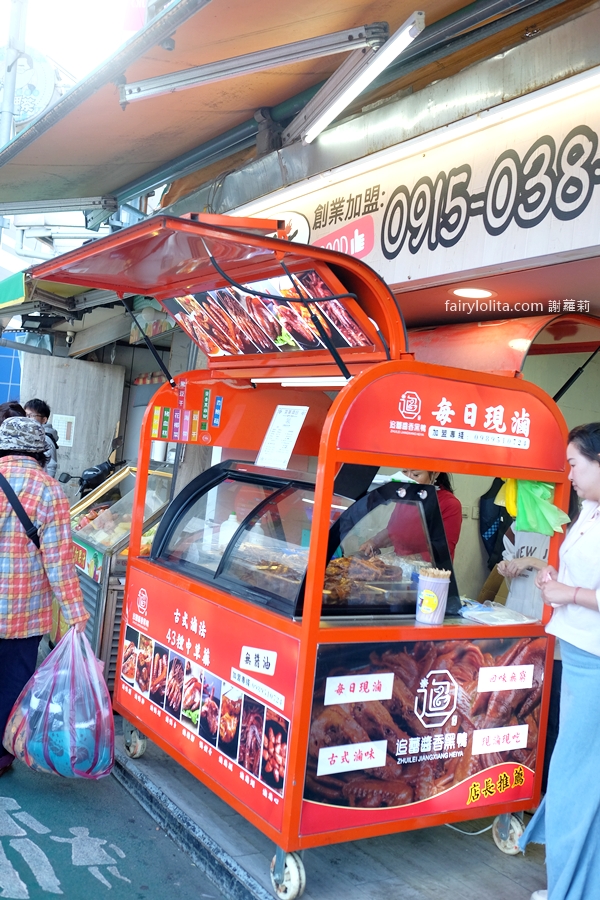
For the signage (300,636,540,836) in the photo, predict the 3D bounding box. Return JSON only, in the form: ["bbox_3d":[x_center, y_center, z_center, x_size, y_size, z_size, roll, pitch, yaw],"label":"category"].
[{"bbox_3d":[0.457,0.945,2.978,1.021,0.599,0.020,6,-1,-32],"label":"signage"}]

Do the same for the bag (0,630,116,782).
[{"bbox_3d":[-0.969,1.026,3.570,0.445,0.585,0.370,6,-1,-15],"label":"bag"}]

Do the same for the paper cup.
[{"bbox_3d":[0.456,0.514,3.026,0.112,0.165,0.112,6,-1,0],"label":"paper cup"}]

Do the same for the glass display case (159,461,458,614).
[{"bbox_3d":[-0.019,0.319,3.588,0.729,0.477,1.294,6,-1,-32],"label":"glass display case"}]

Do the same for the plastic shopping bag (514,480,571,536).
[{"bbox_3d":[0.884,0.211,3.190,0.180,0.195,0.110,6,-1,-32],"label":"plastic shopping bag"}]

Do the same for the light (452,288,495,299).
[{"bbox_3d":[0.674,-0.614,3.401,0.160,0.025,0.160,6,-1,-32],"label":"light"}]

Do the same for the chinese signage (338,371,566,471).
[{"bbox_3d":[0.561,-0.097,2.993,1.026,0.281,0.020,6,-1,-32],"label":"chinese signage"}]

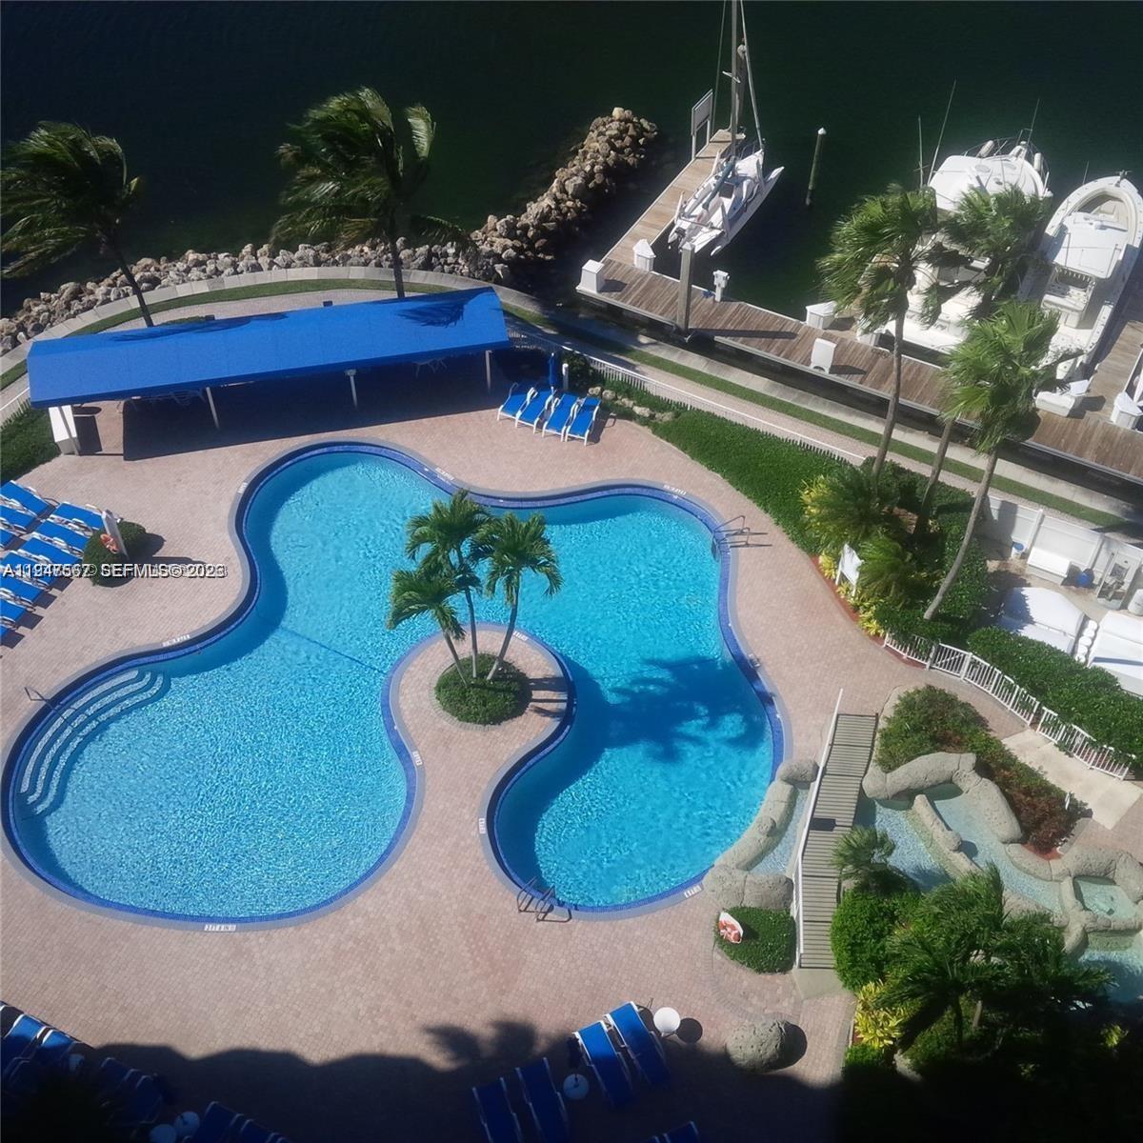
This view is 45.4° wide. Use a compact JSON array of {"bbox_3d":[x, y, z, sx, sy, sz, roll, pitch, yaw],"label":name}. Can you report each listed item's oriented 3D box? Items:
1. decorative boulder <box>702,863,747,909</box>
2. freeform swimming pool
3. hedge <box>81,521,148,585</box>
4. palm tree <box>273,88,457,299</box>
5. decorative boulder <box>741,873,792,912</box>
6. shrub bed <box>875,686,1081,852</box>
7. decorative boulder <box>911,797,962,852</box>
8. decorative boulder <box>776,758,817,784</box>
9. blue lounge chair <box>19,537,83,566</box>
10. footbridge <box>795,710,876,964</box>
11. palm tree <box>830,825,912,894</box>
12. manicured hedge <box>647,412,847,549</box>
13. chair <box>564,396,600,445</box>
[{"bbox_3d":[3.473,7.129,30.816,1.000,0.550,1.000,0,48,0],"label":"decorative boulder"},{"bbox_3d":[-4.304,2.567,36.555,19.170,1.500,15.650,2,49,1],"label":"freeform swimming pool"},{"bbox_3d":[-13.895,-0.564,41.437,2.000,0.740,2.000,0,48,0],"label":"hedge"},{"bbox_3d":[-6.873,-12.030,46.488,6.000,8.600,5.000,0,48,0],"label":"palm tree"},{"bbox_3d":[4.410,7.224,30.672,1.150,0.650,0.900,0,48,0],"label":"decorative boulder"},{"bbox_3d":[10.367,5.306,35.217,3.200,0.700,5.400,-31,54,-25],"label":"shrub bed"},{"bbox_3d":[8.609,5.960,32.168,0.500,0.550,1.650,-22,52,-19],"label":"decorative boulder"},{"bbox_3d":[5.437,4.841,32.873,1.000,0.550,0.650,0,48,0],"label":"decorative boulder"},{"bbox_3d":[-14.461,-0.495,37.806,1.850,0.620,0.700,22,52,18],"label":"blue lounge chair"},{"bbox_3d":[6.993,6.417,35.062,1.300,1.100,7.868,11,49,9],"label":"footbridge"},{"bbox_3d":[6.767,6.609,30.922,1.850,1.700,1.850,0,49,0],"label":"palm tree"},{"bbox_3d":[5.620,-3.314,40.163,2.730,0.800,6.740,-31,56,-24],"label":"manicured hedge"},{"bbox_3d":[0.405,-4.681,41.469,0.700,0.620,1.850,12,50,11],"label":"chair"}]

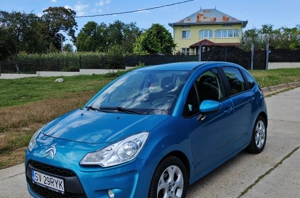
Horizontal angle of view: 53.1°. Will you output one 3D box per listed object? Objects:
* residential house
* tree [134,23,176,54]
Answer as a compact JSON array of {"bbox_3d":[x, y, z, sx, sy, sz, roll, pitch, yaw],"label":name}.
[{"bbox_3d":[9.850,-11.186,53.800,12.700,10.300,11.000,-1,7,5],"label":"residential house"},{"bbox_3d":[0.714,-6.739,39.000,5.400,5.900,5.200,-1,7,0],"label":"tree"}]

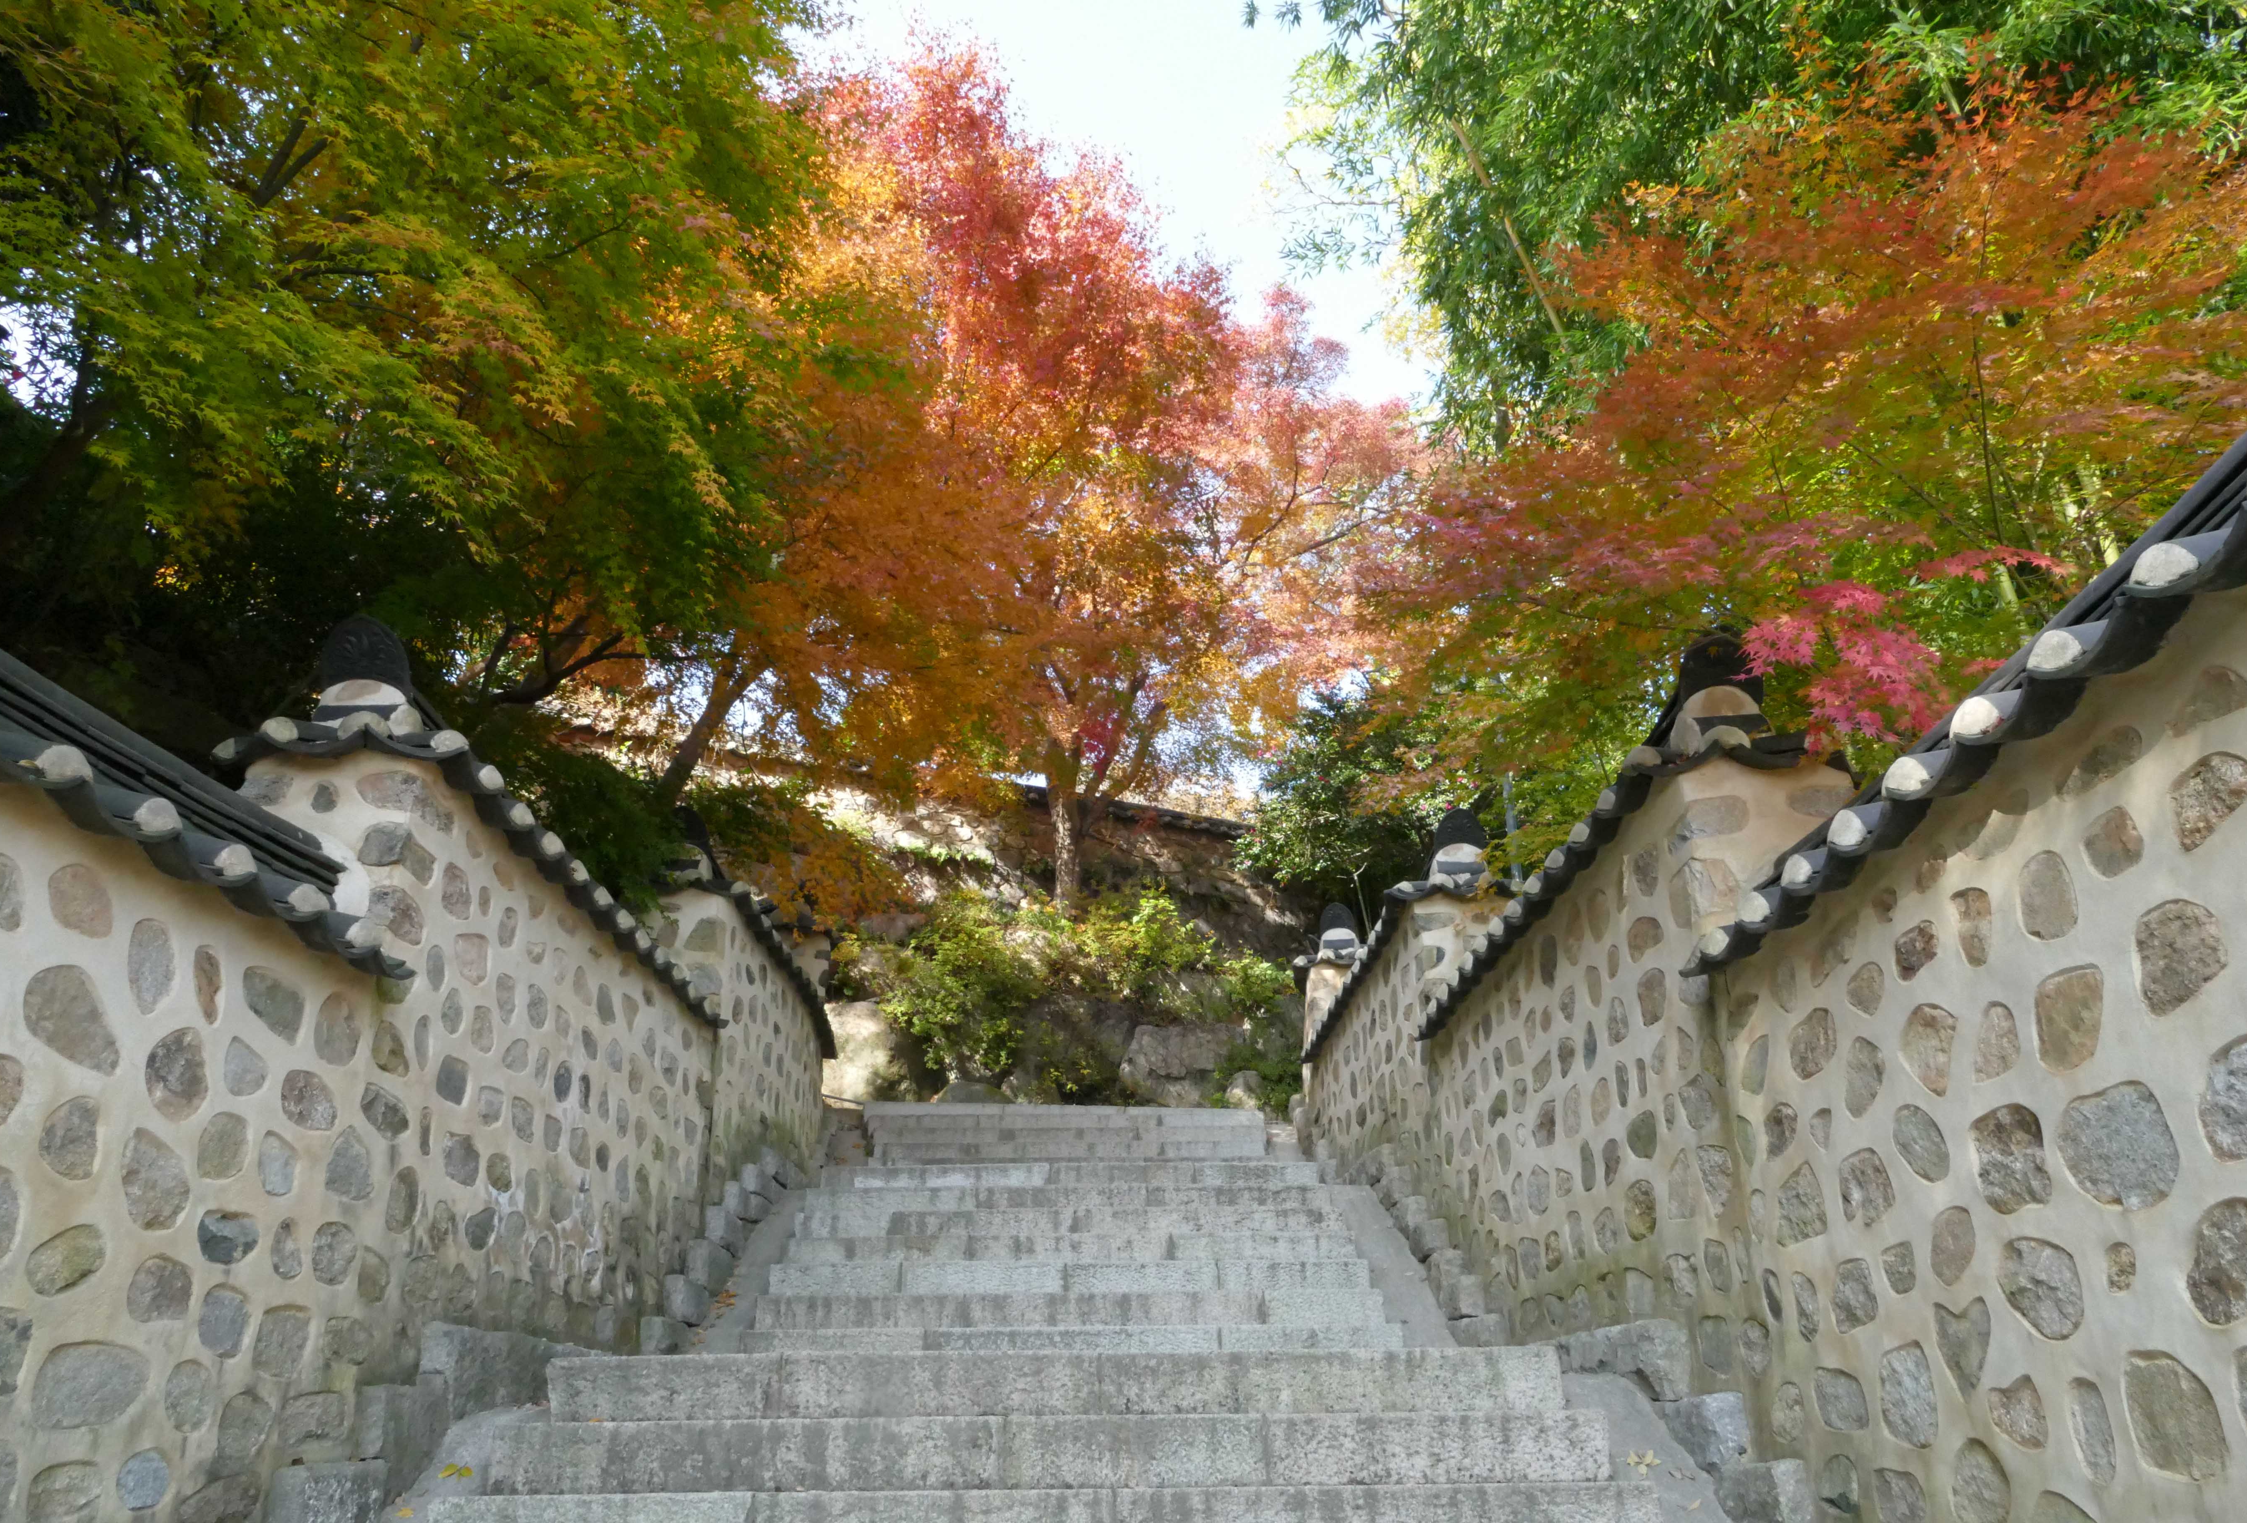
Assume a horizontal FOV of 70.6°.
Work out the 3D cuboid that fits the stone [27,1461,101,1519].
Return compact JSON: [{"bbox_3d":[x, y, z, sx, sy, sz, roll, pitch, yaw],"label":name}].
[{"bbox_3d":[-2.004,1.382,2.990,0.074,0.115,0.208,-1,-23,3],"label":"stone"}]

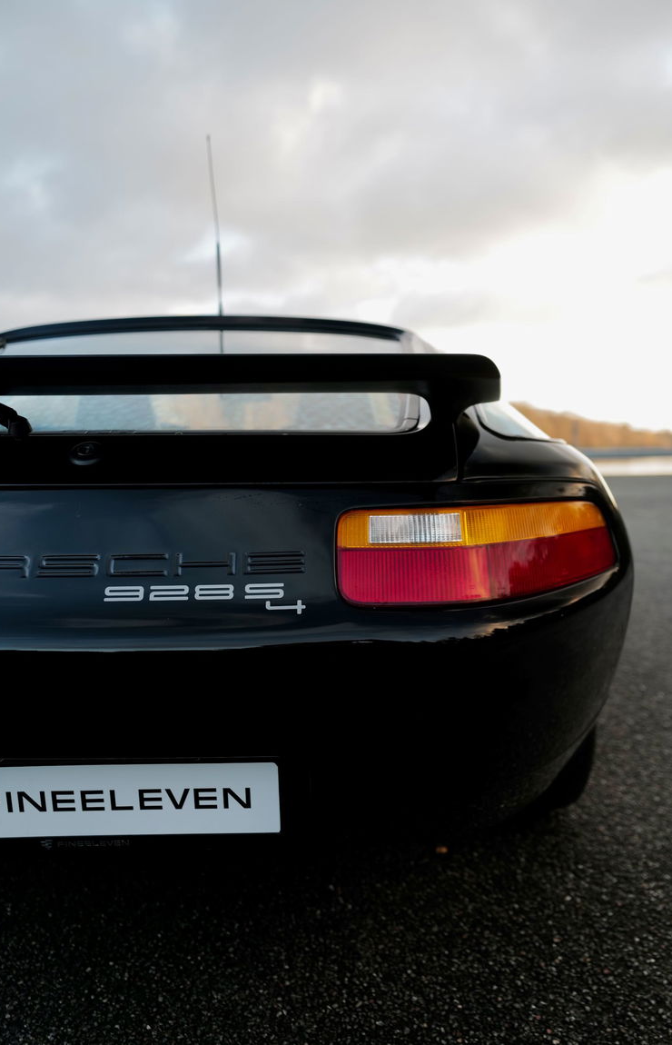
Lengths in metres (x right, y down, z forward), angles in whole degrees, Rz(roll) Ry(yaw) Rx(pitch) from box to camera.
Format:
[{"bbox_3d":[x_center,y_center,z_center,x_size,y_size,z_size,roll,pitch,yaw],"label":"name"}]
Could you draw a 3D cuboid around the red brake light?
[{"bbox_3d":[0.223,0.032,1.159,0.475,0.130,0.190,-1,5,-11],"label":"red brake light"}]

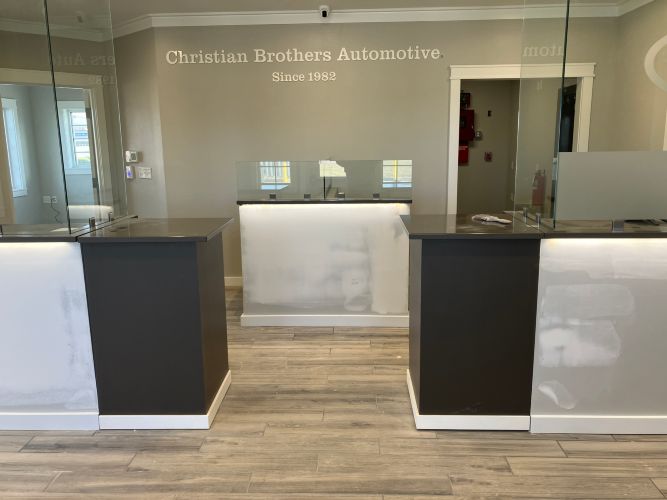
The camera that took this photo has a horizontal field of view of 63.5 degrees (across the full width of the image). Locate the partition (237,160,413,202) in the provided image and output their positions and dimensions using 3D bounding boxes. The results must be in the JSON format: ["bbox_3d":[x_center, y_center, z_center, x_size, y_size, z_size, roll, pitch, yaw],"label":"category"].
[{"bbox_3d":[-0.075,-0.568,4.372,1.424,0.306,0.015,0,11,2],"label":"partition"}]

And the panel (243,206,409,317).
[{"bbox_3d":[-0.069,0.129,4.496,1.417,1.034,0.120,0,11,2],"label":"panel"}]

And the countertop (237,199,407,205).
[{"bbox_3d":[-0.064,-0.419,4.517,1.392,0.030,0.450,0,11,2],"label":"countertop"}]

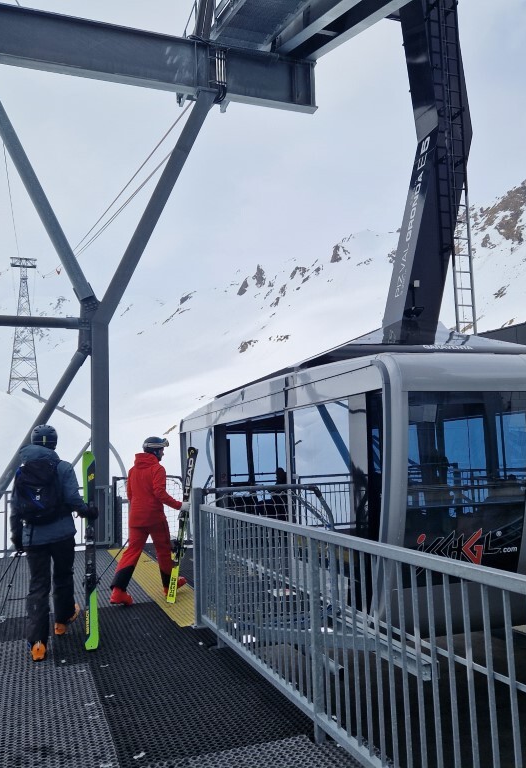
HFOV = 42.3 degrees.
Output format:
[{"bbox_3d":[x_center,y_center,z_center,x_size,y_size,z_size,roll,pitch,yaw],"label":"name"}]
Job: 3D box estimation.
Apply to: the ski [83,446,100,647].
[{"bbox_3d":[-1.425,1.387,5.636,0.110,1.640,0.120,-1,-6,-8],"label":"ski"}]

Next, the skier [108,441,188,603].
[{"bbox_3d":[-1.323,1.517,7.778,0.830,1.820,0.570,1,-7,-28],"label":"skier"}]

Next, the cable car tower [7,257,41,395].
[{"bbox_3d":[-122.942,-29.064,350.000,15.300,70.500,14.000,0,-6,-19],"label":"cable car tower"}]

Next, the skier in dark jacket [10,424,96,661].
[{"bbox_3d":[-1.797,1.311,5.835,0.660,1.850,0.720,-2,-6,-3],"label":"skier in dark jacket"}]

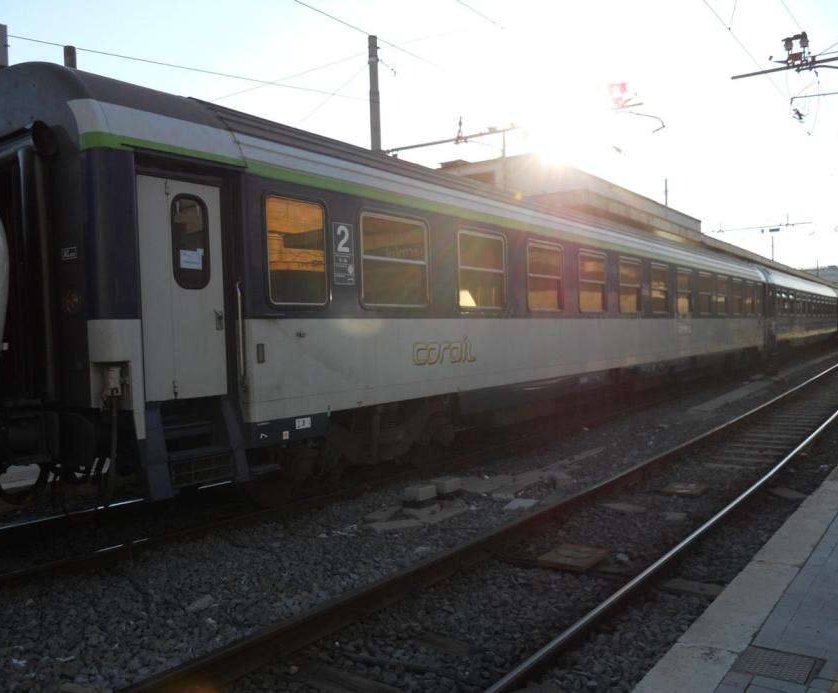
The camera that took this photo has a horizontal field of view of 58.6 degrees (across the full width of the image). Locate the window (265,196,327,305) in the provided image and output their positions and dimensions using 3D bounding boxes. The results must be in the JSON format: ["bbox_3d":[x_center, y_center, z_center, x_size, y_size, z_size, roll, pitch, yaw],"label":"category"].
[{"bbox_3d":[-1.126,-0.868,6.870,0.070,0.970,0.780,-1,1,35],"label":"window"}]

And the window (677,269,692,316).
[{"bbox_3d":[6.202,-1.265,17.470,0.070,0.970,1.240,-1,1,35],"label":"window"}]

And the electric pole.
[{"bbox_3d":[-0.977,-3.125,18.268,0.320,8.951,0.320,-1,1,35],"label":"electric pole"}]

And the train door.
[{"bbox_3d":[-1.901,-0.445,5.984,0.060,1.730,0.769,-1,1,41],"label":"train door"}]

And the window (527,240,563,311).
[{"bbox_3d":[1.898,-1.032,11.245,0.070,0.970,1.240,-1,1,35],"label":"window"}]

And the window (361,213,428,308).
[{"bbox_3d":[-0.254,-0.916,8.132,0.070,0.970,1.240,-1,1,35],"label":"window"}]

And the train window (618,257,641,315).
[{"bbox_3d":[4.050,-1.148,14.357,0.070,0.970,1.240,-1,1,35],"label":"train window"}]

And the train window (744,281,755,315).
[{"bbox_3d":[10.505,-1.498,23.695,0.070,0.970,1.240,-1,1,35],"label":"train window"}]

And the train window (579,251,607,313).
[{"bbox_3d":[2.974,-1.090,12.801,0.070,0.970,1.240,-1,1,35],"label":"train window"}]

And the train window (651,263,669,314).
[{"bbox_3d":[5.126,-1.207,15.914,0.070,0.970,1.240,-1,1,35],"label":"train window"}]

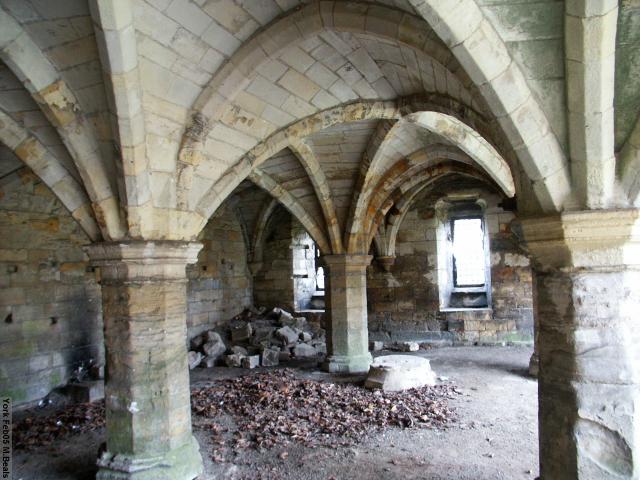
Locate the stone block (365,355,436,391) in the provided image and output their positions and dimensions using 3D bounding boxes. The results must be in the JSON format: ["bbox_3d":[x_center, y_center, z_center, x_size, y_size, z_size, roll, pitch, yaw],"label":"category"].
[{"bbox_3d":[1.050,1.757,6.834,0.860,0.270,0.820,0,-3,-25],"label":"stone block"}]

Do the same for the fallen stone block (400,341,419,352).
[{"bbox_3d":[1.635,1.925,9.408,0.310,0.190,0.250,-2,-3,15],"label":"fallen stone block"}]

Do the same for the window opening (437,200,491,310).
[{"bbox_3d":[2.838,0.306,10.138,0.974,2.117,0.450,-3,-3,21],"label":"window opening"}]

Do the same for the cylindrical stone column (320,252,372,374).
[{"bbox_3d":[0.416,1.092,8.012,0.810,1.760,0.810,-3,-3,21],"label":"cylindrical stone column"}]

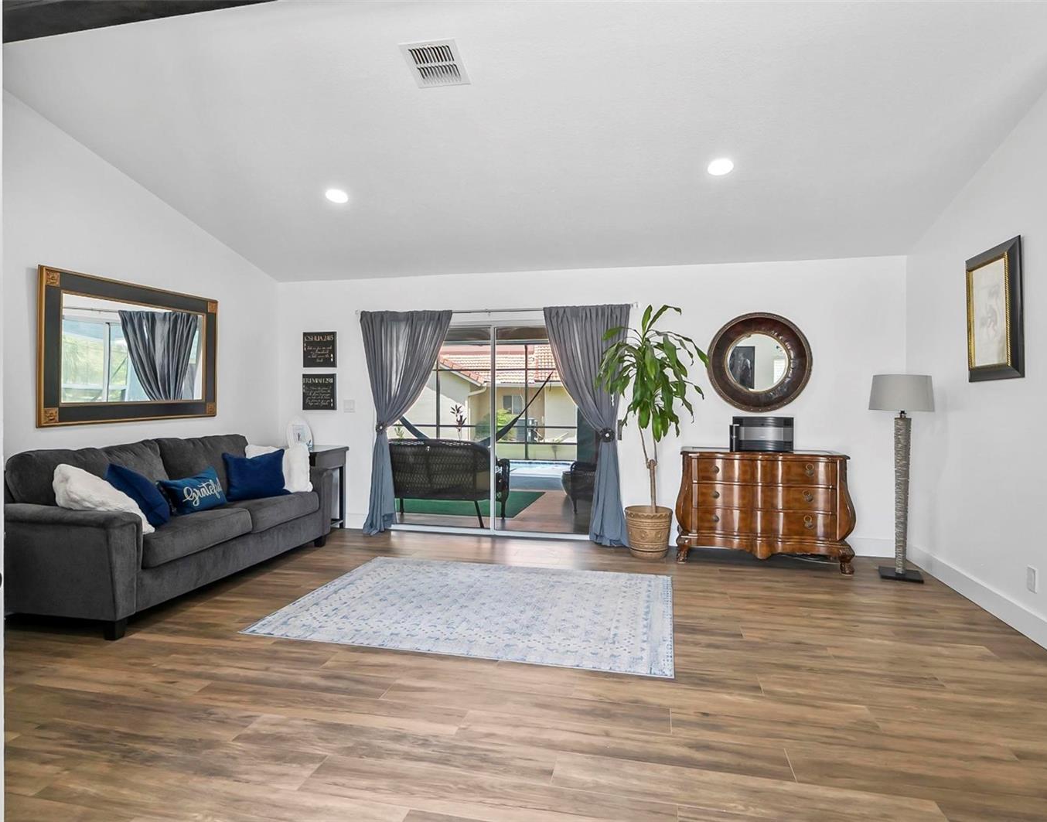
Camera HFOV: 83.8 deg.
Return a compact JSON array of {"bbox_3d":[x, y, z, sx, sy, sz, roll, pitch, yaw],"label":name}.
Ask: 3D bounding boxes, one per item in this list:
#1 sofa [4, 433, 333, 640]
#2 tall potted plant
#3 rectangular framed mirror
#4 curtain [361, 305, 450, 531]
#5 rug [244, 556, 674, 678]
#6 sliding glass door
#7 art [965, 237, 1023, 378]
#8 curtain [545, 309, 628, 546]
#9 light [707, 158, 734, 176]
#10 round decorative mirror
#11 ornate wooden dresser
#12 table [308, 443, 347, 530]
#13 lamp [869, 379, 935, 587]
[{"bbox_3d":[-2.352,0.706,4.113,0.980,0.965,2.120,0,1,13],"label":"sofa"},{"bbox_3d":[1.036,0.158,4.742,0.870,2.040,0.720,0,1,13],"label":"tall potted plant"},{"bbox_3d":[-2.854,-0.421,4.364,0.050,1.010,1.500,0,1,13],"label":"rectangular framed mirror"},{"bbox_3d":[-1.120,0.108,5.493,0.940,2.120,0.160,0,2,12],"label":"curtain"},{"bbox_3d":[-0.236,1.190,3.683,2.290,0.012,1.585,0,1,13],"label":"rug"},{"bbox_3d":[-0.290,0.165,5.476,2.160,2.010,0.110,0,2,12],"label":"sliding glass door"},{"bbox_3d":[2.743,-0.559,3.390,0.033,0.770,0.545,0,1,13],"label":"art"},{"bbox_3d":[0.554,0.121,5.141,0.760,2.100,0.180,0,1,13],"label":"curtain"},{"bbox_3d":[1.259,-1.564,3.727,0.175,0.035,0.175,0,-13,12],"label":"light"},{"bbox_3d":[1.969,-0.408,4.877,0.815,0.815,0.080,0,2,12],"label":"round decorative mirror"},{"bbox_3d":[1.880,0.767,4.632,1.280,0.865,0.560,0,2,12],"label":"ornate wooden dresser"},{"bbox_3d":[-2.141,0.764,5.548,0.760,0.800,0.590,0,1,13],"label":"table"},{"bbox_3d":[2.744,0.474,4.244,0.410,1.475,0.410,0,2,12],"label":"lamp"}]

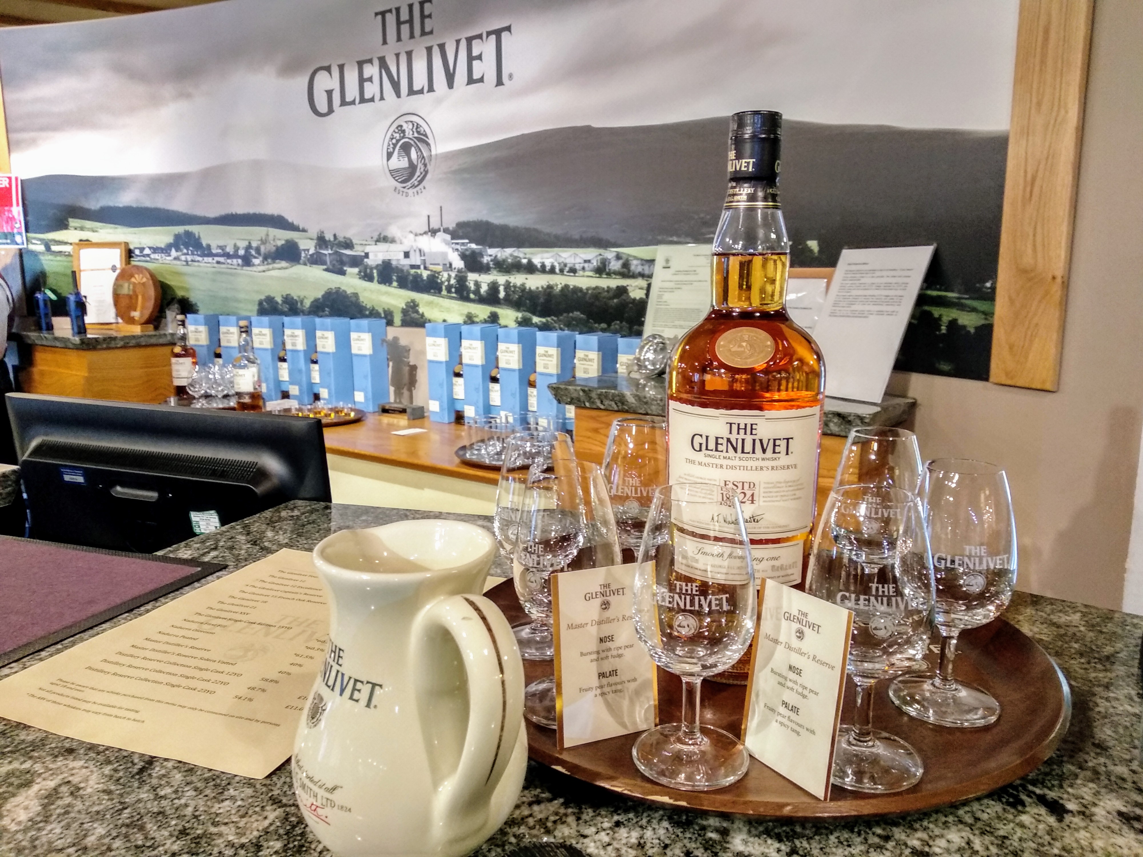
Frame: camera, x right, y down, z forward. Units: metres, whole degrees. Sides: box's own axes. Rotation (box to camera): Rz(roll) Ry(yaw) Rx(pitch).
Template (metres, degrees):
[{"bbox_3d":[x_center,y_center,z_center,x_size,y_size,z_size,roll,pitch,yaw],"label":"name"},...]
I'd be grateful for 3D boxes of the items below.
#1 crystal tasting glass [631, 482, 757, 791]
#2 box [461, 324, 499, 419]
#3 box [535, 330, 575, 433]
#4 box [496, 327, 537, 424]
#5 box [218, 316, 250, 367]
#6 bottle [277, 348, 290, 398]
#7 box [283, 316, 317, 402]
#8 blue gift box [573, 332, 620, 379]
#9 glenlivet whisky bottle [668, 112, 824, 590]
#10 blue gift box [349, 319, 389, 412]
[{"bbox_3d":[0.057,0.092,0.398,0.056,0.129,0.056,3,11,16],"label":"crystal tasting glass"},{"bbox_3d":[-0.271,-0.157,2.604,0.080,0.305,0.080,7,13,37],"label":"box"},{"bbox_3d":[-0.036,-0.116,2.402,0.084,0.306,0.084,-11,15,-42],"label":"box"},{"bbox_3d":[-0.152,-0.139,2.526,0.084,0.306,0.084,10,15,43],"label":"box"},{"bbox_3d":[-1.244,-0.271,3.211,0.081,0.297,0.081,4,11,21],"label":"box"},{"bbox_3d":[-1.043,-0.246,3.164,0.079,0.286,0.079,4,12,24],"label":"bottle"},{"bbox_3d":[-0.960,-0.244,3.080,0.080,0.305,0.080,4,11,25],"label":"box"},{"bbox_3d":[0.074,-0.096,2.296,0.084,0.306,0.084,-9,14,-38],"label":"blue gift box"},{"bbox_3d":[0.105,-0.016,0.515,0.092,0.326,0.092,2,11,14],"label":"glenlivet whisky bottle"},{"bbox_3d":[-0.667,-0.211,2.859,0.081,0.297,0.081,7,13,33],"label":"blue gift box"}]

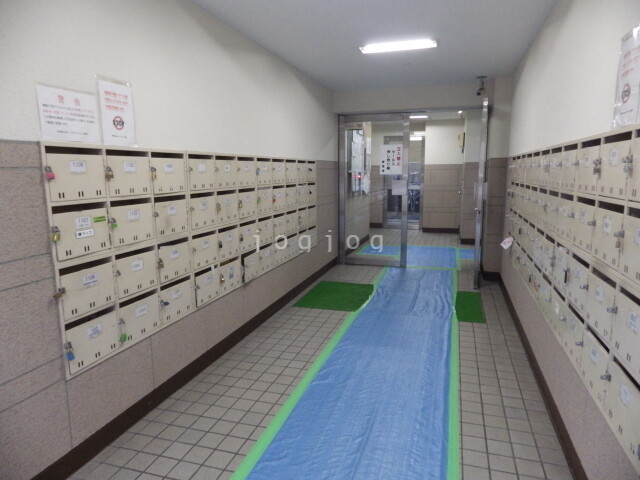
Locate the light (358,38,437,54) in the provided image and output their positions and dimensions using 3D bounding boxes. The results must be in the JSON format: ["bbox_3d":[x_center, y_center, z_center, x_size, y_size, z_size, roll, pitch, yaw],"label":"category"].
[{"bbox_3d":[0.645,-1.623,3.413,0.630,0.056,0.150,3,10,18],"label":"light"}]

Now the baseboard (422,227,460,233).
[{"bbox_3d":[2.666,-0.203,8.937,0.790,0.110,0.020,3,10,18],"label":"baseboard"}]

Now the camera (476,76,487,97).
[{"bbox_3d":[1.849,-1.762,4.653,0.115,0.200,0.095,-9,13,-41],"label":"camera"}]

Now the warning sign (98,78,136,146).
[{"bbox_3d":[-1.000,-0.622,2.025,0.008,0.306,0.218,3,10,18],"label":"warning sign"}]

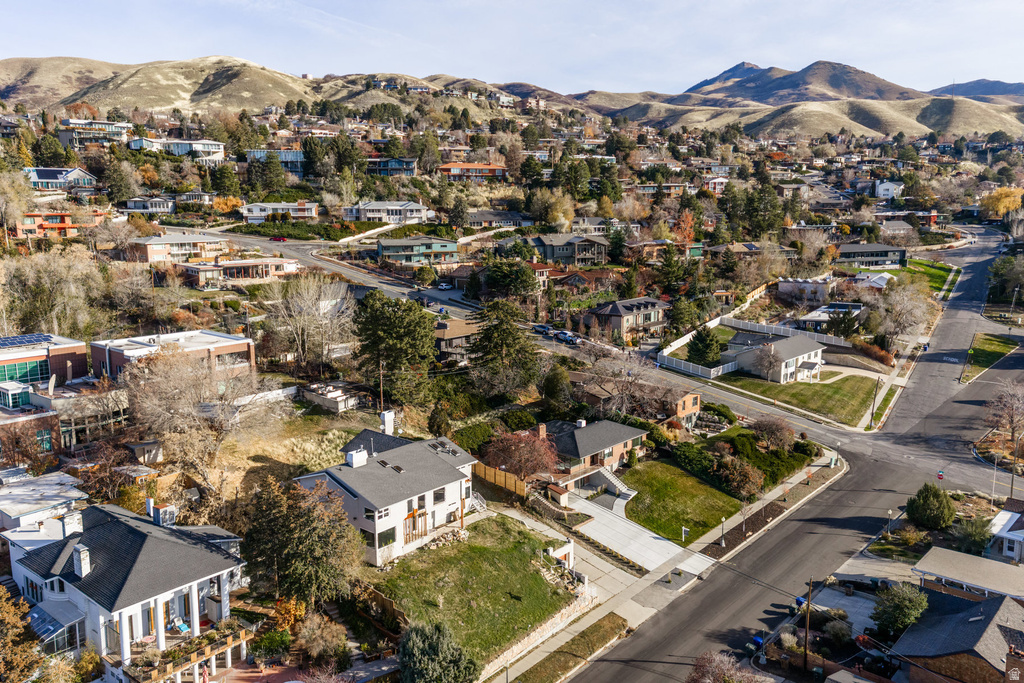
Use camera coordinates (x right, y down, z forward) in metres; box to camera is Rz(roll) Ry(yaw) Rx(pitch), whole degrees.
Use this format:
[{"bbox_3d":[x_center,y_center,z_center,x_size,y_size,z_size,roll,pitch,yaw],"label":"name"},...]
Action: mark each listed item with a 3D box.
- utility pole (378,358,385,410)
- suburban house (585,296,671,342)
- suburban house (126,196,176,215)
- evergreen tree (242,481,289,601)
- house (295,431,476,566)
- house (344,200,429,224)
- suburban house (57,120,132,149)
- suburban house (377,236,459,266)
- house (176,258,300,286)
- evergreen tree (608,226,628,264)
[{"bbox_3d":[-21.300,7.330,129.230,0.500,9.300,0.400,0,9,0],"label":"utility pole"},{"bbox_3d":[25.443,-5.099,173.000,10.000,7.800,20.500,8,12,36],"label":"suburban house"},{"bbox_3d":[-109.080,-40.950,240.000,14.300,5.200,10.500,-2,10,-14],"label":"suburban house"},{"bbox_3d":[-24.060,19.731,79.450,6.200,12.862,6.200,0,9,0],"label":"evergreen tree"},{"bbox_3d":[-16.748,17.752,97.257,19.600,9.200,16.900,8,12,38],"label":"house"},{"bbox_3d":[-43.474,-44.668,276.000,26.500,7.400,12.500,-3,10,-24],"label":"house"},{"bbox_3d":[-159.870,-78.740,305.000,15.500,10.300,20.000,9,13,41],"label":"suburban house"},{"bbox_3d":[-30.017,-28.898,250.477,23.800,8.000,11.000,-3,10,-19],"label":"suburban house"},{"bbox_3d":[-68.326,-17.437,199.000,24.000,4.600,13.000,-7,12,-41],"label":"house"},{"bbox_3d":[32.129,-28.793,239.074,5.900,11.335,5.900,0,9,0],"label":"evergreen tree"}]

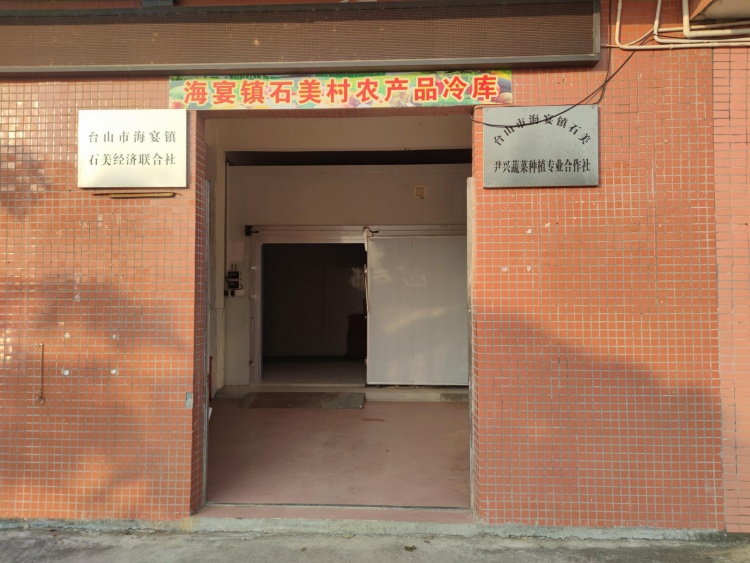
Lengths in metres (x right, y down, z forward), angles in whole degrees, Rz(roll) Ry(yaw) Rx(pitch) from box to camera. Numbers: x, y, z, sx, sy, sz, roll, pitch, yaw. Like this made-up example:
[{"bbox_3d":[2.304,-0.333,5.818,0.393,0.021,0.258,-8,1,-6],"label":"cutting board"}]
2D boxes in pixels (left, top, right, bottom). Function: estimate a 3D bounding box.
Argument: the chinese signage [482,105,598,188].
[{"bbox_3d":[1.015,-0.824,3.195,0.692,0.497,0.025,0,-2,3],"label":"chinese signage"}]

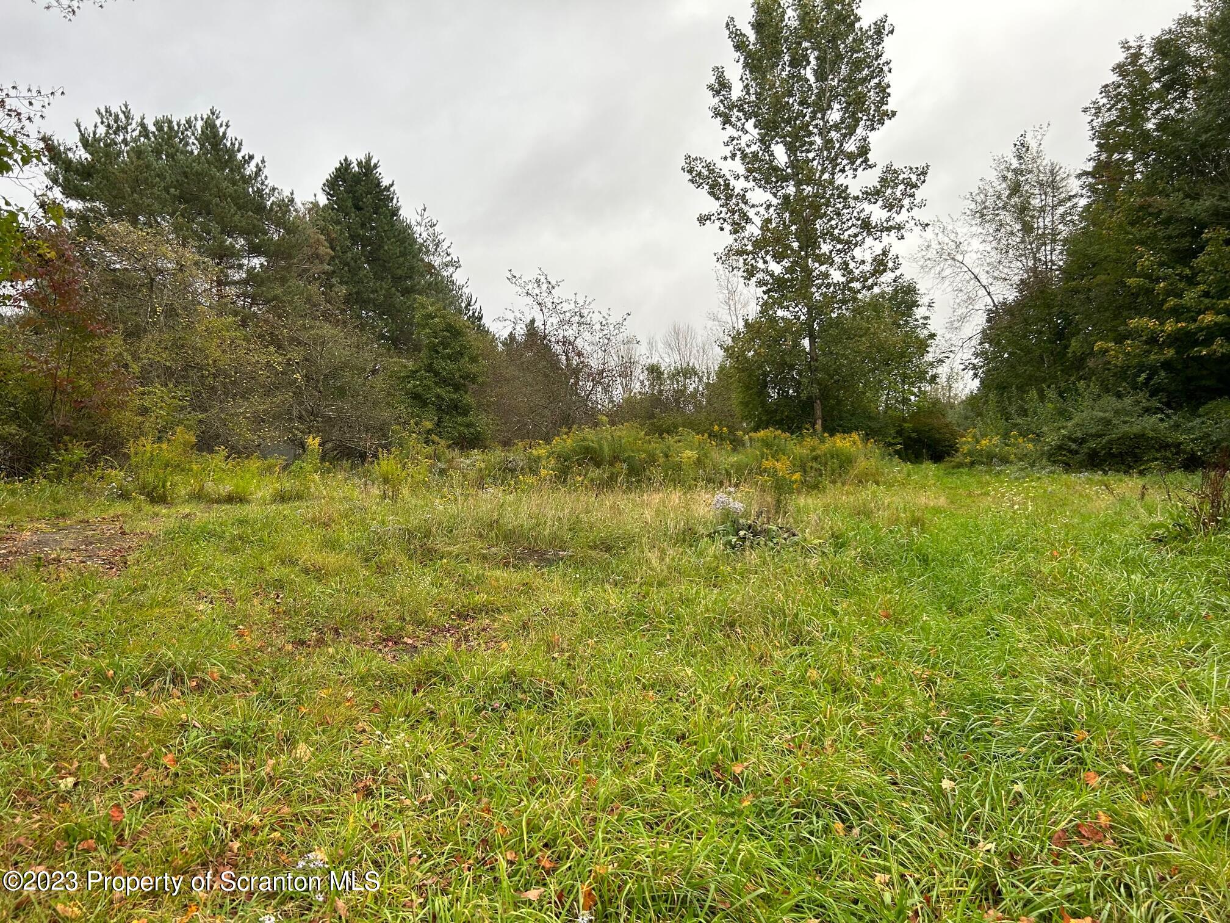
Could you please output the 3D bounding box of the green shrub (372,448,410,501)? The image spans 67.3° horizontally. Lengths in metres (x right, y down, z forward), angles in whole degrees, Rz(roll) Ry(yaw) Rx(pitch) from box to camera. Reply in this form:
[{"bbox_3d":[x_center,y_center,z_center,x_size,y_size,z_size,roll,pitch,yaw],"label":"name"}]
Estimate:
[{"bbox_3d":[-3.716,0.222,15.319,0.600,0.843,0.580,0,3,0],"label":"green shrub"}]

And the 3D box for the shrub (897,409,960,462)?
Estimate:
[{"bbox_3d":[9.864,-0.830,29.038,2.000,1.689,2.000,0,3,0],"label":"shrub"}]

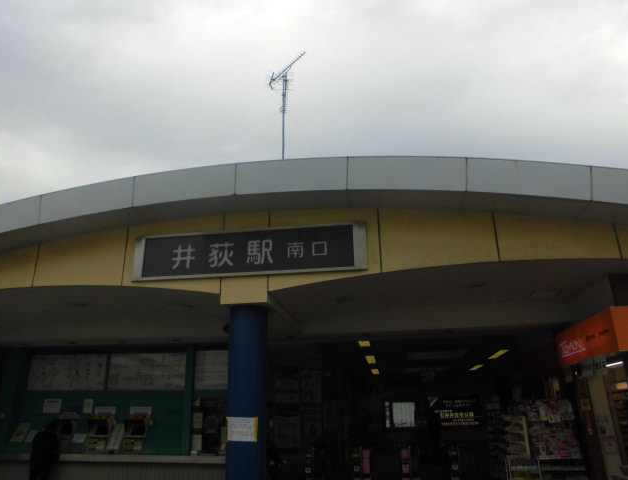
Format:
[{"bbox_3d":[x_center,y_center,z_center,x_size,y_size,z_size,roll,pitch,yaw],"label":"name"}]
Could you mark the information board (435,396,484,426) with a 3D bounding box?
[{"bbox_3d":[4.508,5.369,15.048,1.500,0.910,0.100,-4,-20,8],"label":"information board"}]

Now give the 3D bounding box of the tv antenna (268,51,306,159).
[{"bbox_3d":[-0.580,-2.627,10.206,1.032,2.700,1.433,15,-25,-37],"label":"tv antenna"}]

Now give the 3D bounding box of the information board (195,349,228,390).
[{"bbox_3d":[-1.883,2.517,9.316,0.870,0.730,0.060,-4,-20,8],"label":"information board"}]

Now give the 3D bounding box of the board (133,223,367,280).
[{"bbox_3d":[-0.831,0.181,6.071,3.000,0.600,0.150,-4,-20,8],"label":"board"}]

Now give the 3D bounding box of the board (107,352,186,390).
[{"bbox_3d":[-3.297,2.603,9.511,1.620,0.710,0.060,-4,-20,8],"label":"board"}]

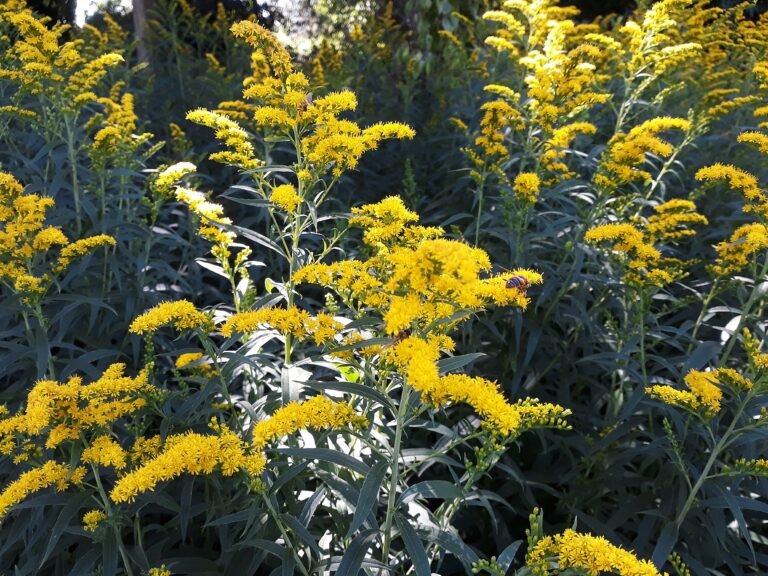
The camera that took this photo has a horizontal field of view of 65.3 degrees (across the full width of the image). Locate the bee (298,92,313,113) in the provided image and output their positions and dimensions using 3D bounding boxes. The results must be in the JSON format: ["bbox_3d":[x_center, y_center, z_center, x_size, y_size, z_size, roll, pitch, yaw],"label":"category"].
[{"bbox_3d":[-0.063,-0.149,0.480,0.013,0.013,0.009,-11,21,-31],"label":"bee"}]

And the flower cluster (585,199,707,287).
[{"bbox_3d":[0.306,-0.053,0.700,0.140,0.095,0.110,0,18,0],"label":"flower cluster"}]

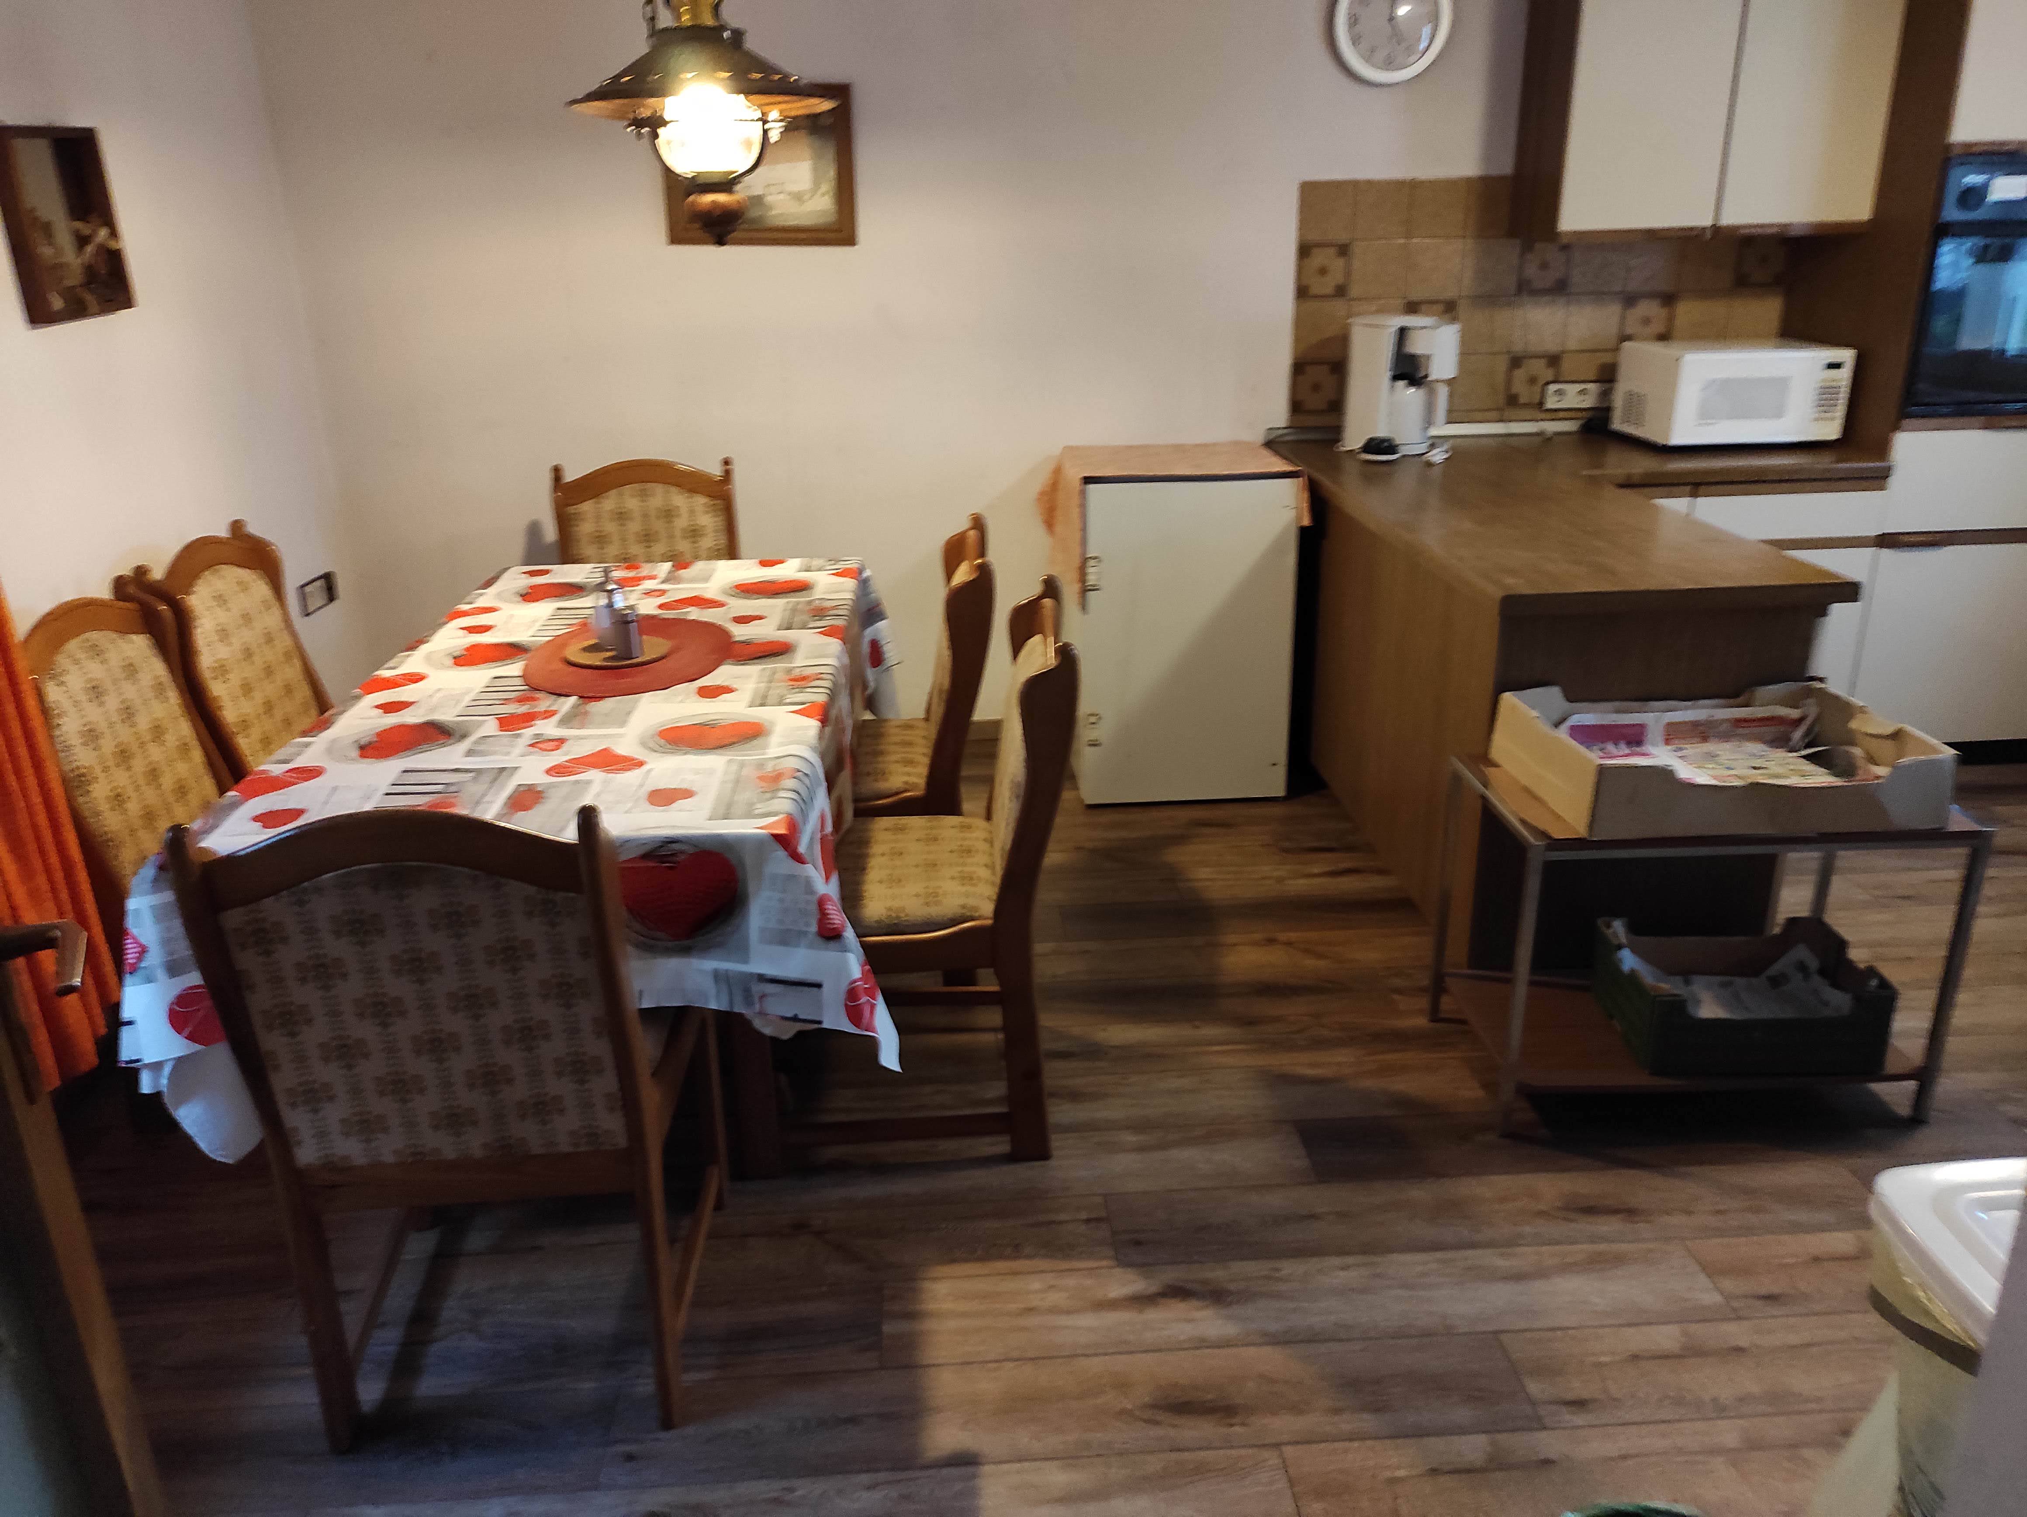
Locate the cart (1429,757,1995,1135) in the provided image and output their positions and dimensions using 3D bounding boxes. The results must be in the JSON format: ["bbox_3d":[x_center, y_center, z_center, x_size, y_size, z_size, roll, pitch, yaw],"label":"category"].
[{"bbox_3d":[1.150,0.299,2.515,0.722,0.527,0.410,-2,20,-2],"label":"cart"}]

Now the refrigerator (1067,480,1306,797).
[{"bbox_3d":[0.463,-0.400,4.214,0.570,0.910,0.540,-2,21,-2],"label":"refrigerator"}]

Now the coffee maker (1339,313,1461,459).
[{"bbox_3d":[1.127,-1.085,4.259,0.270,0.375,0.180,18,28,41],"label":"coffee maker"}]

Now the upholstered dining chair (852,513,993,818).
[{"bbox_3d":[-0.317,-0.019,2.974,0.560,0.875,0.490,-3,20,-3],"label":"upholstered dining chair"}]

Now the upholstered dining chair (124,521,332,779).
[{"bbox_3d":[-1.380,-0.040,3.103,0.560,0.875,0.490,-3,20,-6],"label":"upholstered dining chair"}]

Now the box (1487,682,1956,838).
[{"bbox_3d":[1.242,-0.008,2.616,0.600,0.136,0.400,-2,21,-2],"label":"box"}]

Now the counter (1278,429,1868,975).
[{"bbox_3d":[1.275,-0.266,3.904,0.730,0.850,1.850,-2,21,-2],"label":"counter"}]

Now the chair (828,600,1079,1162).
[{"bbox_3d":[-0.190,0.198,2.630,0.580,0.953,0.460,-2,21,-2],"label":"chair"}]

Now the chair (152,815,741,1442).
[{"bbox_3d":[-0.682,0.378,1.909,0.490,0.875,0.560,-3,20,-3],"label":"chair"}]

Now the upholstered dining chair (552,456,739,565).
[{"bbox_3d":[-0.944,-0.290,3.761,0.490,0.875,0.560,-3,20,-5],"label":"upholstered dining chair"}]

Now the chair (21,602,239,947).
[{"bbox_3d":[-1.431,0.158,2.806,0.580,0.953,0.460,-2,21,-2],"label":"chair"}]

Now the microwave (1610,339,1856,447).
[{"bbox_3d":[1.920,-0.977,3.911,0.462,0.240,0.325,-2,20,-2],"label":"microwave"}]

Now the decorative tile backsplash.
[{"bbox_3d":[1.441,-1.242,3.980,1.365,0.635,0.015,-2,20,-2],"label":"decorative tile backsplash"}]

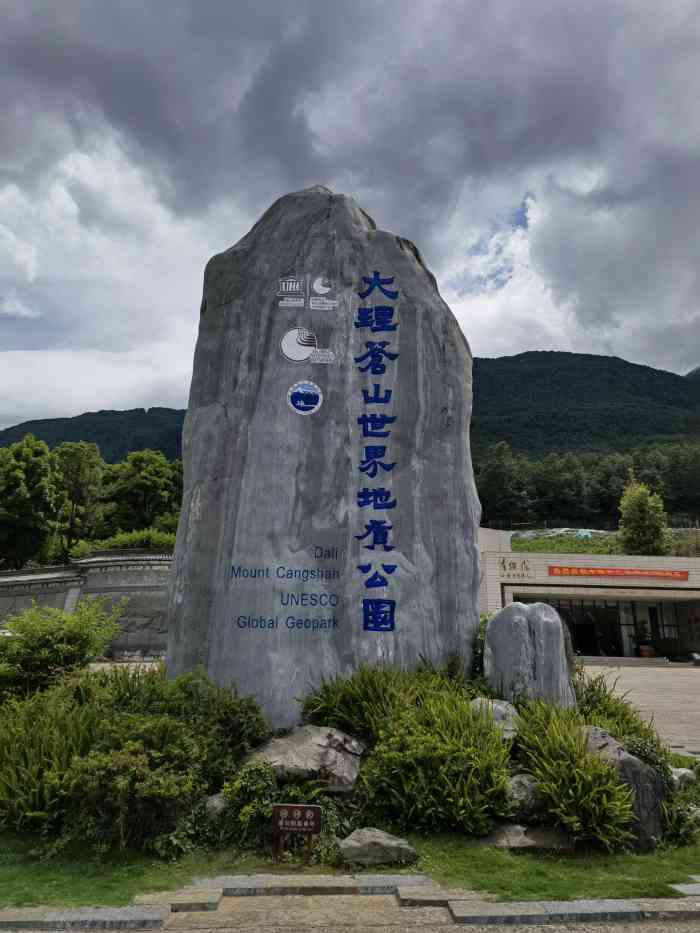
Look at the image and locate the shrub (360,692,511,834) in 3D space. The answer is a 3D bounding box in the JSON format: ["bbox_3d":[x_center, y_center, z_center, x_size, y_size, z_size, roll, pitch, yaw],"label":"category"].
[{"bbox_3d":[0.791,2.722,6.733,1.400,1.080,1.100,0,-15,0],"label":"shrub"}]

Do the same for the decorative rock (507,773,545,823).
[{"bbox_3d":[1.554,2.979,6.408,0.360,0.460,0.380,0,-15,0],"label":"decorative rock"}]

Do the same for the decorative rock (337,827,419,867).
[{"bbox_3d":[0.214,2.932,5.666,0.600,0.260,0.420,0,-15,0],"label":"decorative rock"}]

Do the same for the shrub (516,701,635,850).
[{"bbox_3d":[2.023,2.711,6.529,1.020,1.080,0.950,0,-15,0],"label":"shrub"}]

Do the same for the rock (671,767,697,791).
[{"bbox_3d":[3.491,3.292,7.618,0.290,0.280,0.270,0,-15,0],"label":"rock"}]

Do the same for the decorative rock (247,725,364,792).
[{"bbox_3d":[-0.437,2.737,6.987,1.120,0.500,0.800,0,-15,0],"label":"decorative rock"}]

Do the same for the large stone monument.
[{"bbox_3d":[-0.354,-0.441,9.358,3.650,7.200,1.600,0,-15,0],"label":"large stone monument"}]

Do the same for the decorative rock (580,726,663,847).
[{"bbox_3d":[2.427,2.786,6.458,0.740,0.940,0.700,0,-15,0],"label":"decorative rock"}]

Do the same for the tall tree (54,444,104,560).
[{"bbox_3d":[-13.699,1.782,36.724,2.500,6.200,2.500,0,-15,0],"label":"tall tree"}]

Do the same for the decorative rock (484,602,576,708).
[{"bbox_3d":[2.058,2.255,8.300,1.080,1.350,0.800,0,-15,0],"label":"decorative rock"}]

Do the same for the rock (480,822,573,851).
[{"bbox_3d":[1.490,3.069,6.075,0.800,0.200,0.500,0,-15,0],"label":"rock"}]

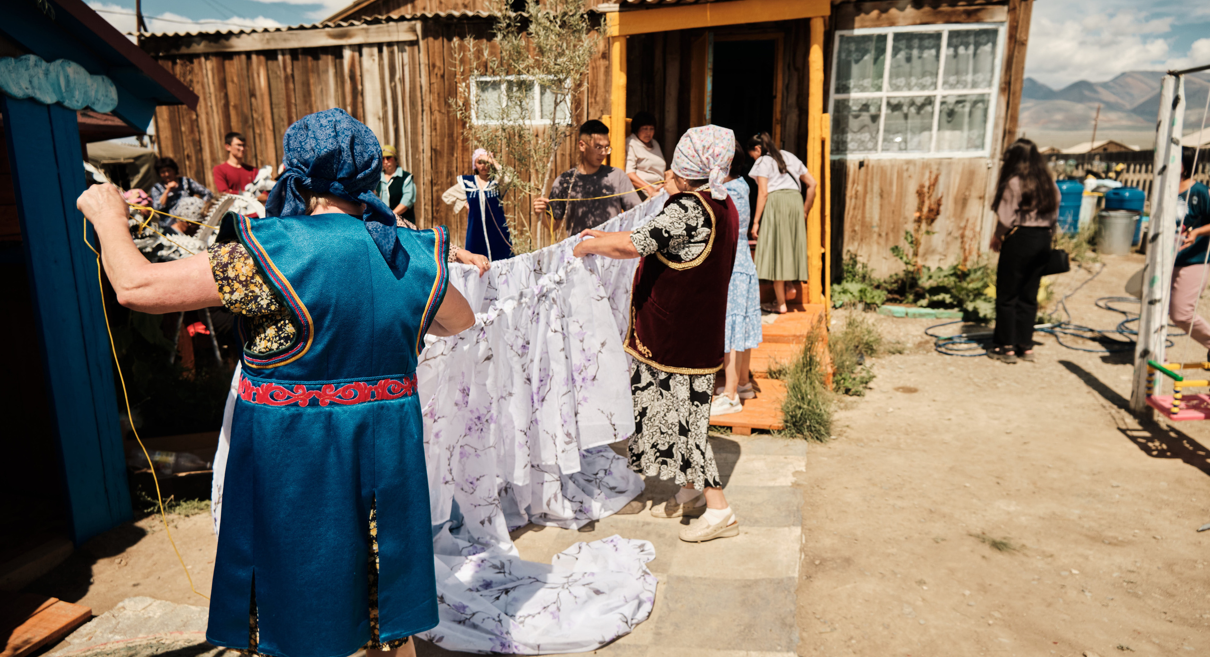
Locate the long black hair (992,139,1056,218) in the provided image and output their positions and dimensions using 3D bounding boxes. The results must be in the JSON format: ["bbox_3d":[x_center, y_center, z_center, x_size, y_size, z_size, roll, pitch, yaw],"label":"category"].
[{"bbox_3d":[2.975,-1.061,5.502,0.400,0.570,0.260,3,13,12],"label":"long black hair"}]

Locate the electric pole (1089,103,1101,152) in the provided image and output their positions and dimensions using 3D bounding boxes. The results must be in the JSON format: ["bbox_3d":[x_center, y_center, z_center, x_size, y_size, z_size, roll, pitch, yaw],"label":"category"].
[{"bbox_3d":[52.353,-20.550,82.497,0.220,6.524,0.220,0,13,0],"label":"electric pole"}]

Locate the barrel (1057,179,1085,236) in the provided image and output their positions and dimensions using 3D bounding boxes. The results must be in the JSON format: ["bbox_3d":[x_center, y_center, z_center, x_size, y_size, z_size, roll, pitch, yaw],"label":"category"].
[{"bbox_3d":[7.866,-2.071,13.271,0.580,0.950,0.580,0,13,0],"label":"barrel"}]

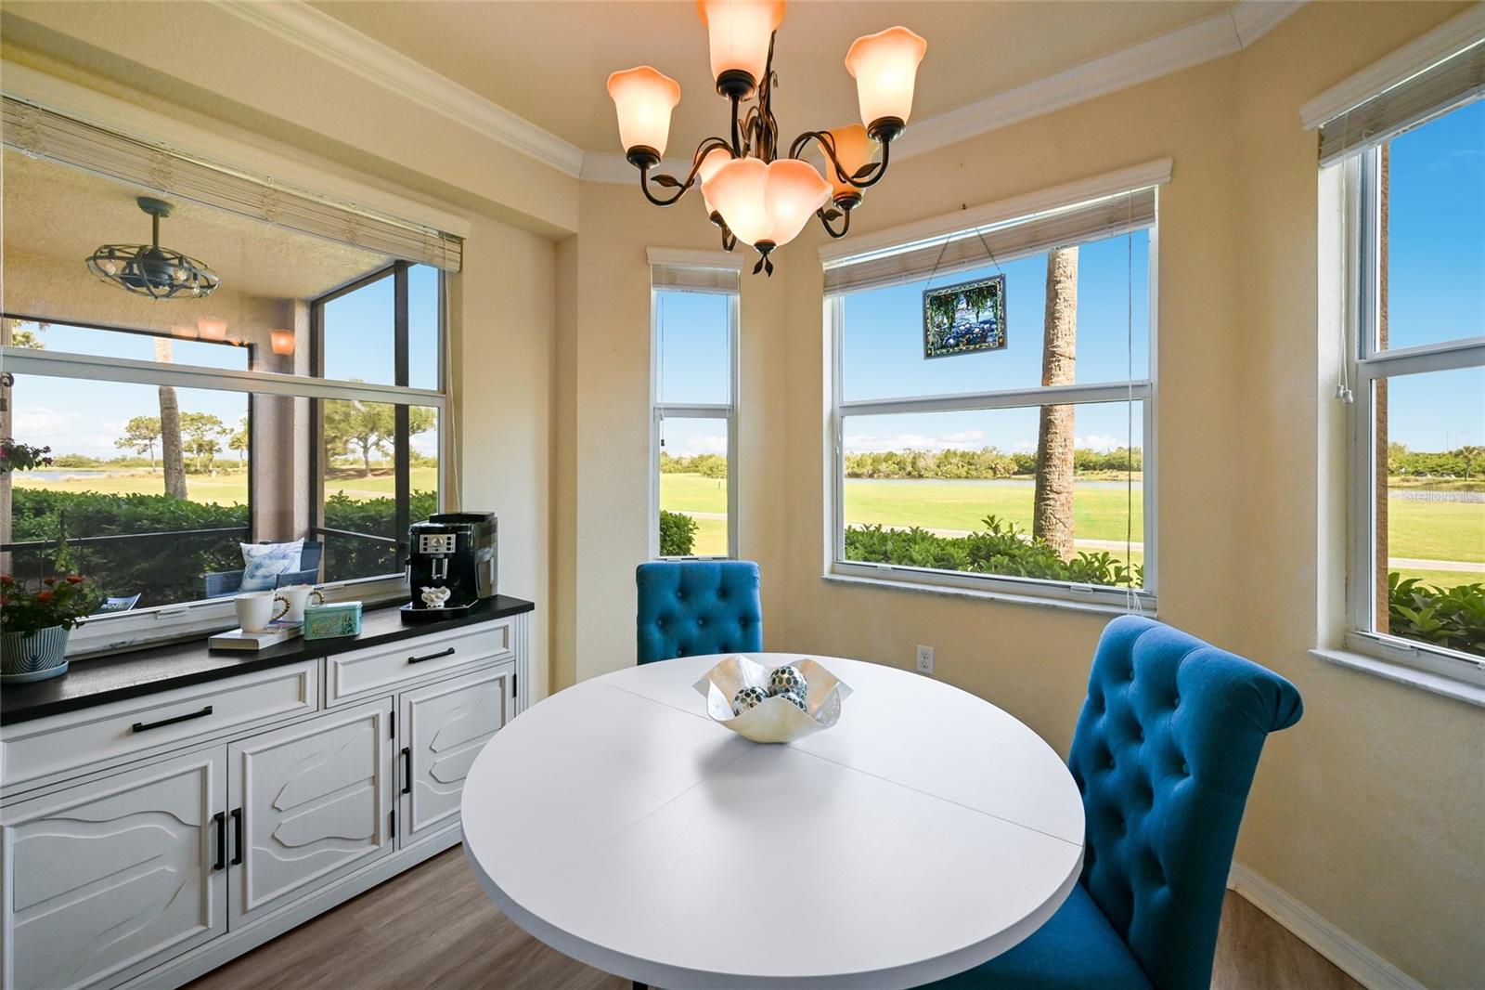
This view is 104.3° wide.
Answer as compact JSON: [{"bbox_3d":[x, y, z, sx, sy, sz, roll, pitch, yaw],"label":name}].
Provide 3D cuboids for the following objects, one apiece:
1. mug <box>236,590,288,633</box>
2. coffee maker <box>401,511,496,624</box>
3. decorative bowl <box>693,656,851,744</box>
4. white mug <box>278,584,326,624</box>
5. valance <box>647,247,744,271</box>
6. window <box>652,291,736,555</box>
[{"bbox_3d":[-1.508,0.365,1.810,0.128,0.112,0.096,-1,2,-40],"label":"mug"},{"bbox_3d":[-1.103,0.257,2.185,0.240,0.355,0.420,0,1,-10],"label":"coffee maker"},{"bbox_3d":[0.069,0.460,1.270,0.345,0.135,0.310,0,1,-3],"label":"decorative bowl"},{"bbox_3d":[-1.458,0.360,1.905,0.125,0.112,0.096,-1,2,-40],"label":"white mug"},{"bbox_3d":[-0.221,-1.109,2.720,0.465,0.088,0.075,0,1,-8],"label":"valance"},{"bbox_3d":[-0.235,-0.348,2.820,0.430,1.385,0.090,0,1,-8],"label":"window"}]

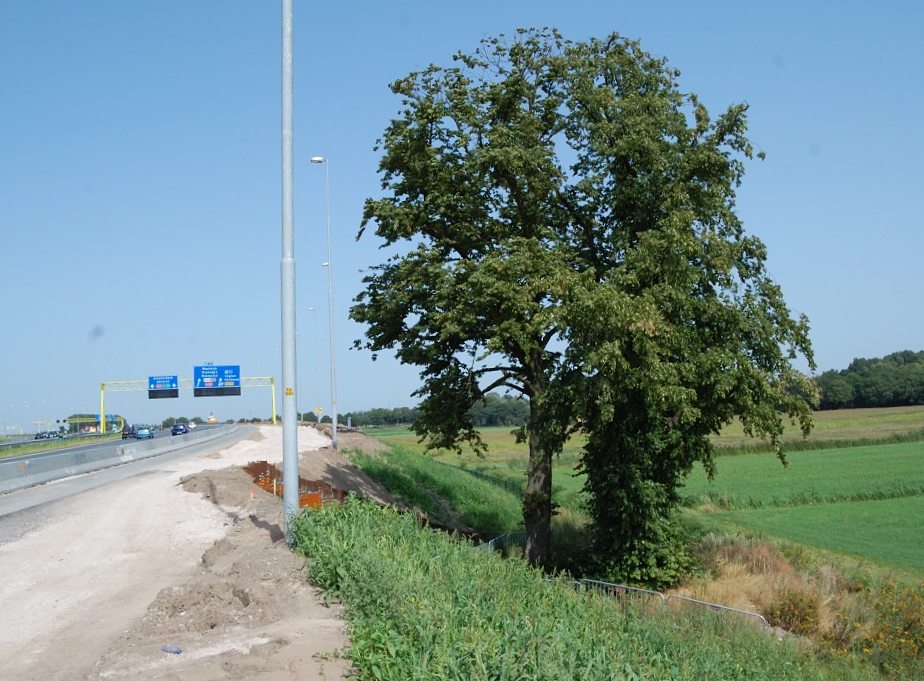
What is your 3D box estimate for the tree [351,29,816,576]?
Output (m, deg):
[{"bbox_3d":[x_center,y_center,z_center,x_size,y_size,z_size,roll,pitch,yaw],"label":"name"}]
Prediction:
[{"bbox_3d":[3.537,-1.000,22.285,13.400,16.130,11.800,-2,-5,0],"label":"tree"}]

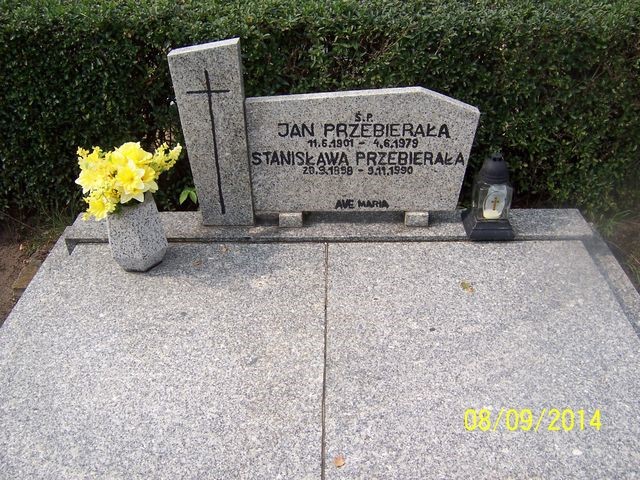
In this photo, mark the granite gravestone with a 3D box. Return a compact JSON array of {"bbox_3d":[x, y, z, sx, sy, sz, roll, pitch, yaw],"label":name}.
[{"bbox_3d":[0.027,-0.339,2.006,0.954,0.632,0.085,0,33,1],"label":"granite gravestone"}]

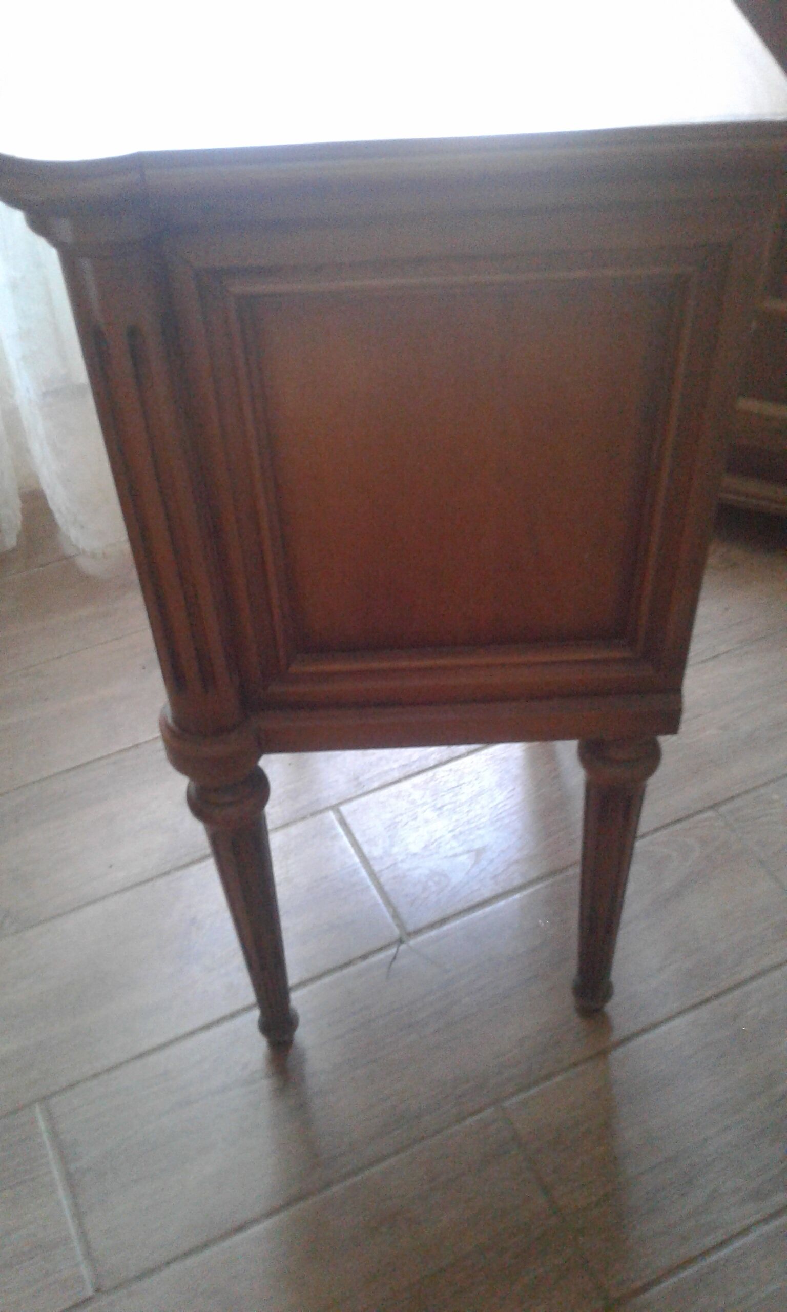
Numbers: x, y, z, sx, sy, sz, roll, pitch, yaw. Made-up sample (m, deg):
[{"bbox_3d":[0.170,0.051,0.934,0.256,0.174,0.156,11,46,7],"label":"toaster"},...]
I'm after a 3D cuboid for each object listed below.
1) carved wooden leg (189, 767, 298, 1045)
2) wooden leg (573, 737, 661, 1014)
[{"bbox_3d":[-0.091,0.173,0.722,0.050,0.298,0.050,-2,41,1],"label":"carved wooden leg"},{"bbox_3d":[0.141,0.149,0.727,0.050,0.307,0.050,-2,41,1],"label":"wooden leg"}]

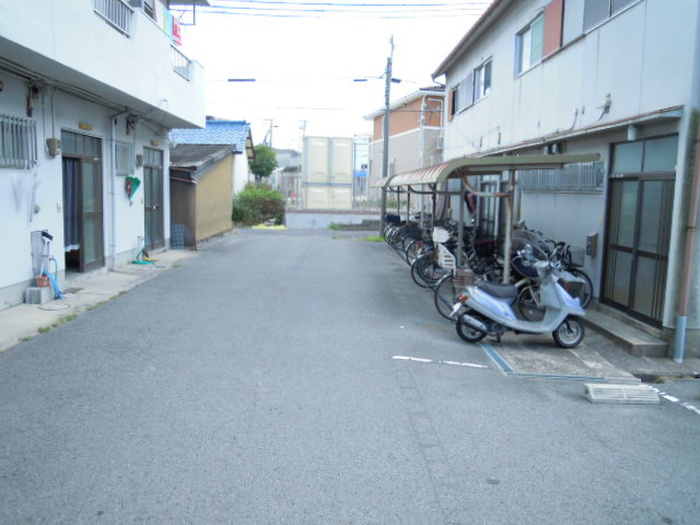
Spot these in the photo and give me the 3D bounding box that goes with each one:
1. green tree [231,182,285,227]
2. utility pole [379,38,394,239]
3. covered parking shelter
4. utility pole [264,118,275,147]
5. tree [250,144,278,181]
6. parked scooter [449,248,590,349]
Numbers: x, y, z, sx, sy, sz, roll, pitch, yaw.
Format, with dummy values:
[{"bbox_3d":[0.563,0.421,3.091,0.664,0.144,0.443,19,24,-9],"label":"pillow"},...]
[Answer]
[{"bbox_3d":[-4.378,-2.841,27.264,2.600,2.060,2.200,1,7,-2],"label":"green tree"},{"bbox_3d":[1.415,-4.817,22.003,0.400,7.640,0.400,1,7,-2],"label":"utility pole"},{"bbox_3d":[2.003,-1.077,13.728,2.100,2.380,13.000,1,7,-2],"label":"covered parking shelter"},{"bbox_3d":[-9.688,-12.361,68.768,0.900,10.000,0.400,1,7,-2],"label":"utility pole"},{"bbox_3d":[-4.594,-4.193,30.109,1.700,4.000,1.700,1,7,-2],"label":"tree"},{"bbox_3d":[2.053,0.415,6.923,1.620,1.170,0.650,3,7,8],"label":"parked scooter"}]

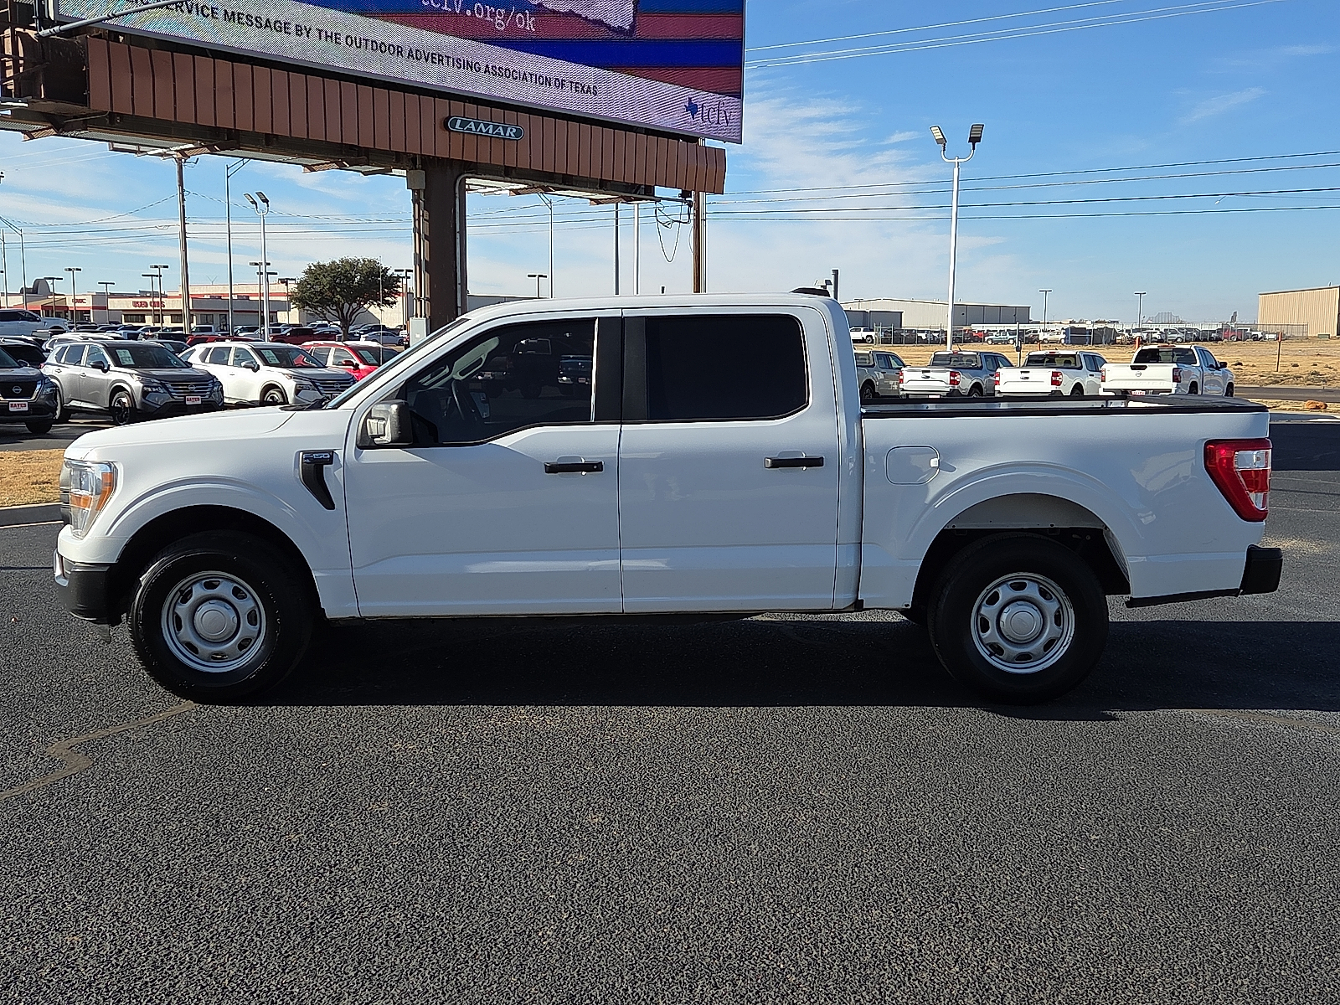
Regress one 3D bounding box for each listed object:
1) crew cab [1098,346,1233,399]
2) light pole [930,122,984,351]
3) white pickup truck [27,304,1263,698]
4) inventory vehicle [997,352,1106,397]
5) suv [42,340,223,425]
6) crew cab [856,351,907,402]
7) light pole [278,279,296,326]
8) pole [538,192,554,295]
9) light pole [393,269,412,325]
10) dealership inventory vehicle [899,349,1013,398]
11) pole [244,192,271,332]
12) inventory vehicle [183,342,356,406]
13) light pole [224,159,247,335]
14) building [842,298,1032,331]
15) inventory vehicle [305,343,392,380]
[{"bbox_3d":[12.220,-2.945,32.900,1.880,1.800,5.300,5,9,36],"label":"crew cab"},{"bbox_3d":[8.609,-7.236,41.322,1.650,8.540,0.800,2,8,17],"label":"light pole"},{"bbox_3d":[-0.085,-0.140,7.090,5.870,1.930,2.080,0,7,0],"label":"white pickup truck"},{"bbox_3d":[10.851,-3.368,36.963,1.860,1.745,5.070,6,9,40],"label":"inventory vehicle"},{"bbox_3d":[-10.826,-2.394,27.116,4.650,1.690,1.850,6,9,40],"label":"suv"},{"bbox_3d":[6.075,-3.828,41.644,1.860,1.745,5.070,6,9,38],"label":"crew cab"},{"bbox_3d":[-42.380,-21.324,150.512,2.050,7.150,0.500,-2,7,-14],"label":"light pole"},{"bbox_3d":[-9.445,-16.892,100.655,0.400,12.130,2.800,4,9,32],"label":"pole"},{"bbox_3d":[-30.051,-22.056,153.461,1.950,8.790,0.500,0,7,0],"label":"light pole"},{"bbox_3d":[8.685,-3.583,39.054,1.860,1.745,5.070,6,9,40],"label":"dealership inventory vehicle"},{"bbox_3d":[-19.063,-10.085,63.073,0.900,8.480,1.250,-5,9,-34],"label":"pole"},{"bbox_3d":[-8.460,-2.565,28.620,4.640,1.690,1.860,6,9,38],"label":"inventory vehicle"},{"bbox_3d":[-25.378,-14.479,81.846,0.400,12.290,2.800,4,9,32],"label":"light pole"},{"bbox_3d":[53.796,-36.739,275.526,26.000,8.700,38.000,6,9,38],"label":"building"},{"bbox_3d":[-6.806,-2.744,30.300,4.620,1.690,1.860,6,9,39],"label":"inventory vehicle"}]

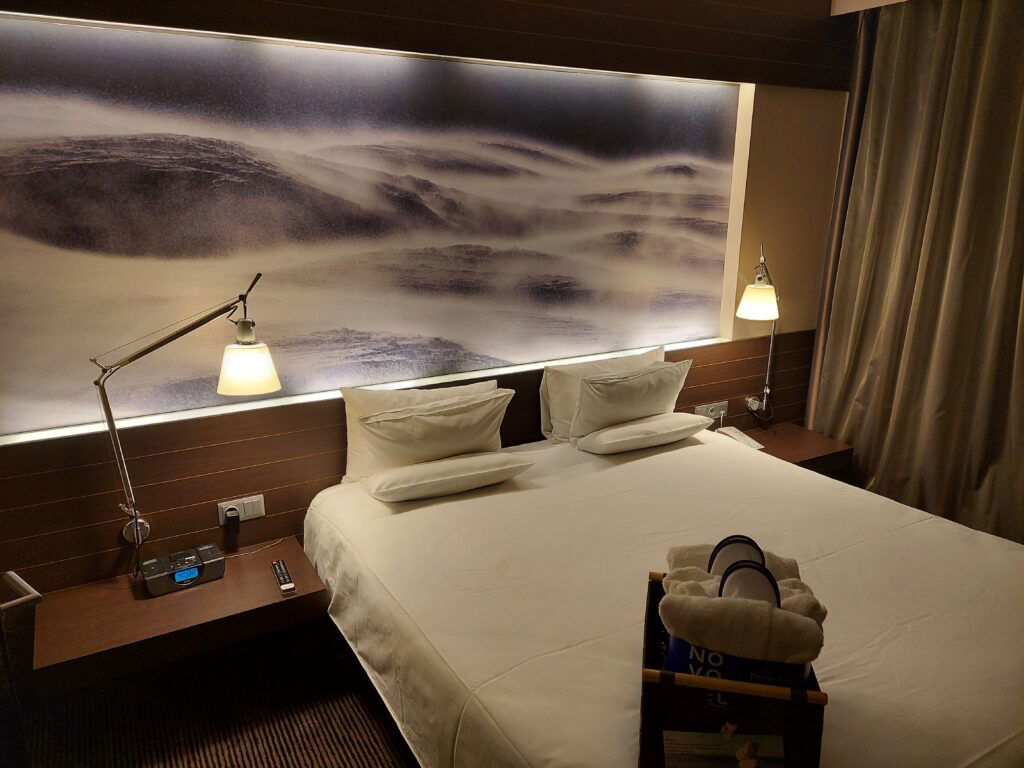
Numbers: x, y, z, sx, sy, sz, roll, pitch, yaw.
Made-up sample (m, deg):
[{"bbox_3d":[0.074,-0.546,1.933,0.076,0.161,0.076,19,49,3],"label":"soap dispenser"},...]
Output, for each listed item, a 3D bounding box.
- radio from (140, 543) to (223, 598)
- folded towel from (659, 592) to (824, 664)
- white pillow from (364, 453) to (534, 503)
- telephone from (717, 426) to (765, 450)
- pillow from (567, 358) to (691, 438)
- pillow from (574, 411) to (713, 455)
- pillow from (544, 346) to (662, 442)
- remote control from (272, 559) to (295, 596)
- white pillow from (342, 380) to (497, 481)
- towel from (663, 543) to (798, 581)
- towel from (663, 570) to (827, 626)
[{"bbox_3d":[-1.077,0.613,2.340,0.238,0.082,0.120,-10,19,-32],"label":"radio"},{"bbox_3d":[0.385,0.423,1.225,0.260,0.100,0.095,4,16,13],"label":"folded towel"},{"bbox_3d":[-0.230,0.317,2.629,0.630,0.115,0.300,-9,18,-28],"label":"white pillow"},{"bbox_3d":[1.126,0.289,3.527,0.160,0.070,0.215,-9,18,-28],"label":"telephone"},{"bbox_3d":[0.513,0.089,3.034,0.610,0.340,0.140,-9,13,-28],"label":"pillow"},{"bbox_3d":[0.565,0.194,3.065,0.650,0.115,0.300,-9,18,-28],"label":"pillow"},{"bbox_3d":[0.419,0.053,3.124,0.650,0.370,0.150,-9,14,-28],"label":"pillow"},{"bbox_3d":[-0.755,0.644,2.343,0.045,0.021,0.225,-8,18,-26],"label":"remote control"},{"bbox_3d":[-0.331,0.172,2.719,0.630,0.350,0.130,-9,14,-28],"label":"white pillow"},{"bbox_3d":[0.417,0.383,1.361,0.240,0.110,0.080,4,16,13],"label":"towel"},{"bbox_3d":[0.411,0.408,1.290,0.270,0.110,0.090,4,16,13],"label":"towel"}]

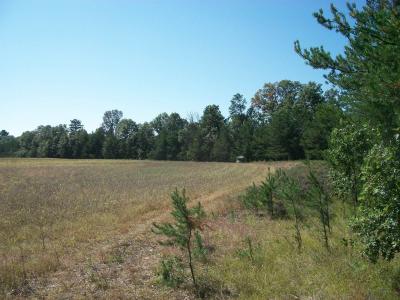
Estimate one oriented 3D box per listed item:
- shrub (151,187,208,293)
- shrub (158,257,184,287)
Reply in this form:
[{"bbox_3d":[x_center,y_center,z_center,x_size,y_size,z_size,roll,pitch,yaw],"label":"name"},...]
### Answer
[{"bbox_3d":[-0.244,1.075,4.400,0.620,1.220,0.580,0,-1,0],"label":"shrub"},{"bbox_3d":[-0.347,1.475,4.500,0.310,0.350,0.300,0,-1,0],"label":"shrub"}]

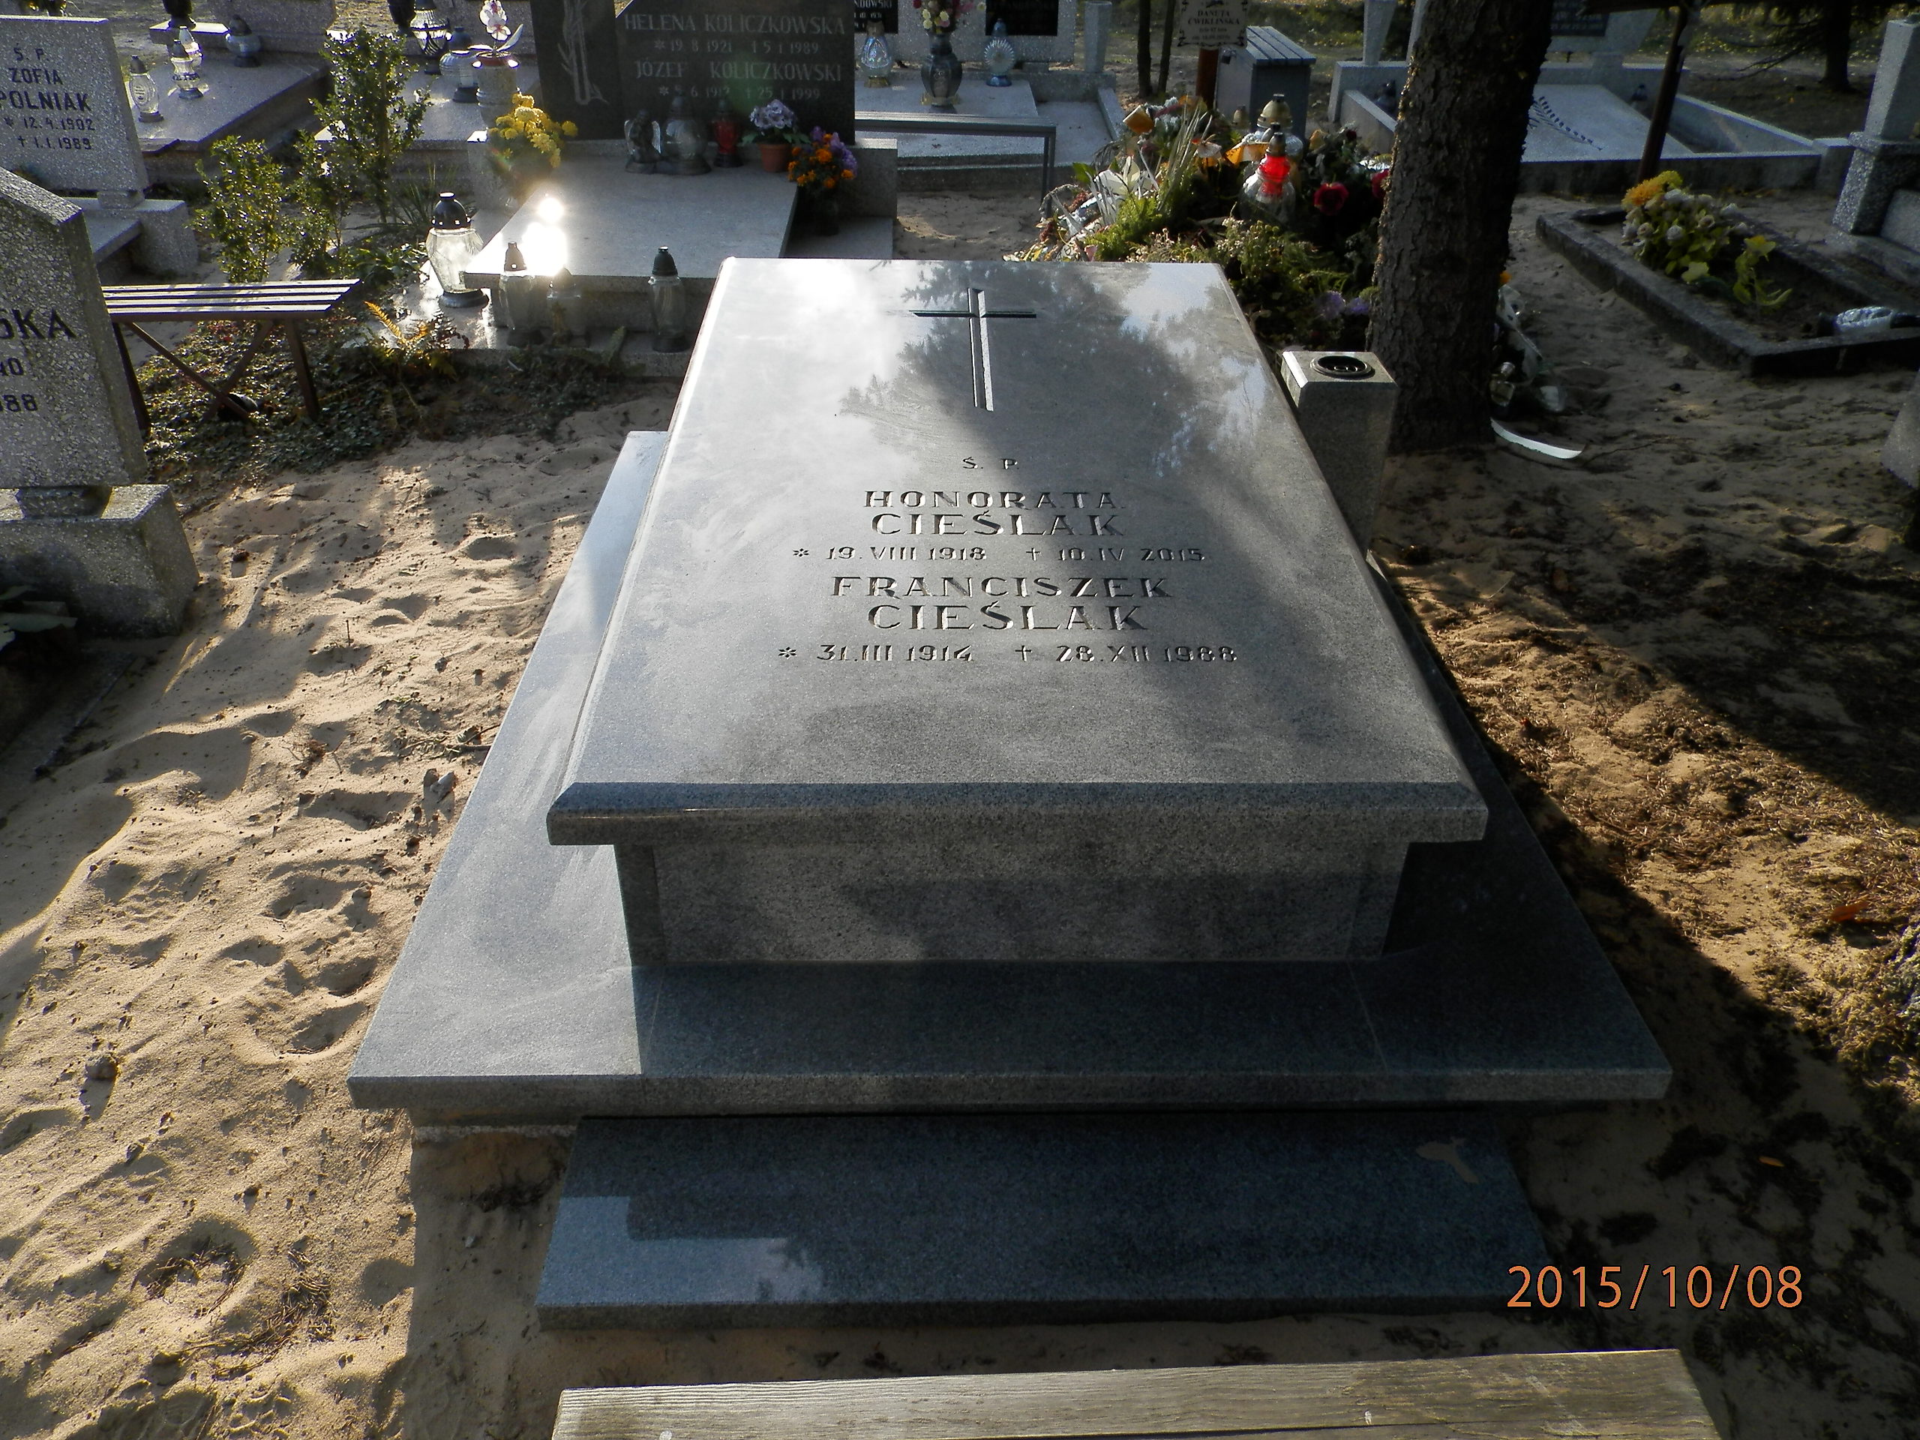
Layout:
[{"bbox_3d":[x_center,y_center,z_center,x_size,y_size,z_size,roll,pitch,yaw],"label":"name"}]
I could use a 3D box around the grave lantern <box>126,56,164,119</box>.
[{"bbox_3d":[-3.111,-2.403,5.266,0.132,0.200,0.132,0,34,-2],"label":"grave lantern"}]

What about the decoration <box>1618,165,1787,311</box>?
[{"bbox_3d":[2.670,-1.750,4.917,0.502,0.356,0.421,0,34,-2],"label":"decoration"}]

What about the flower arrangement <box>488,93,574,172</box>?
[{"bbox_3d":[-1.425,-1.938,4.599,0.267,0.267,0.251,0,34,-2],"label":"flower arrangement"}]

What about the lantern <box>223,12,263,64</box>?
[{"bbox_3d":[-3.602,-3.409,6.957,0.185,0.231,0.180,0,34,-2],"label":"lantern"}]

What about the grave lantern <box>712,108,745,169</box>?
[{"bbox_3d":[-0.806,-2.007,4.782,0.110,0.178,0.110,0,34,-2],"label":"grave lantern"}]

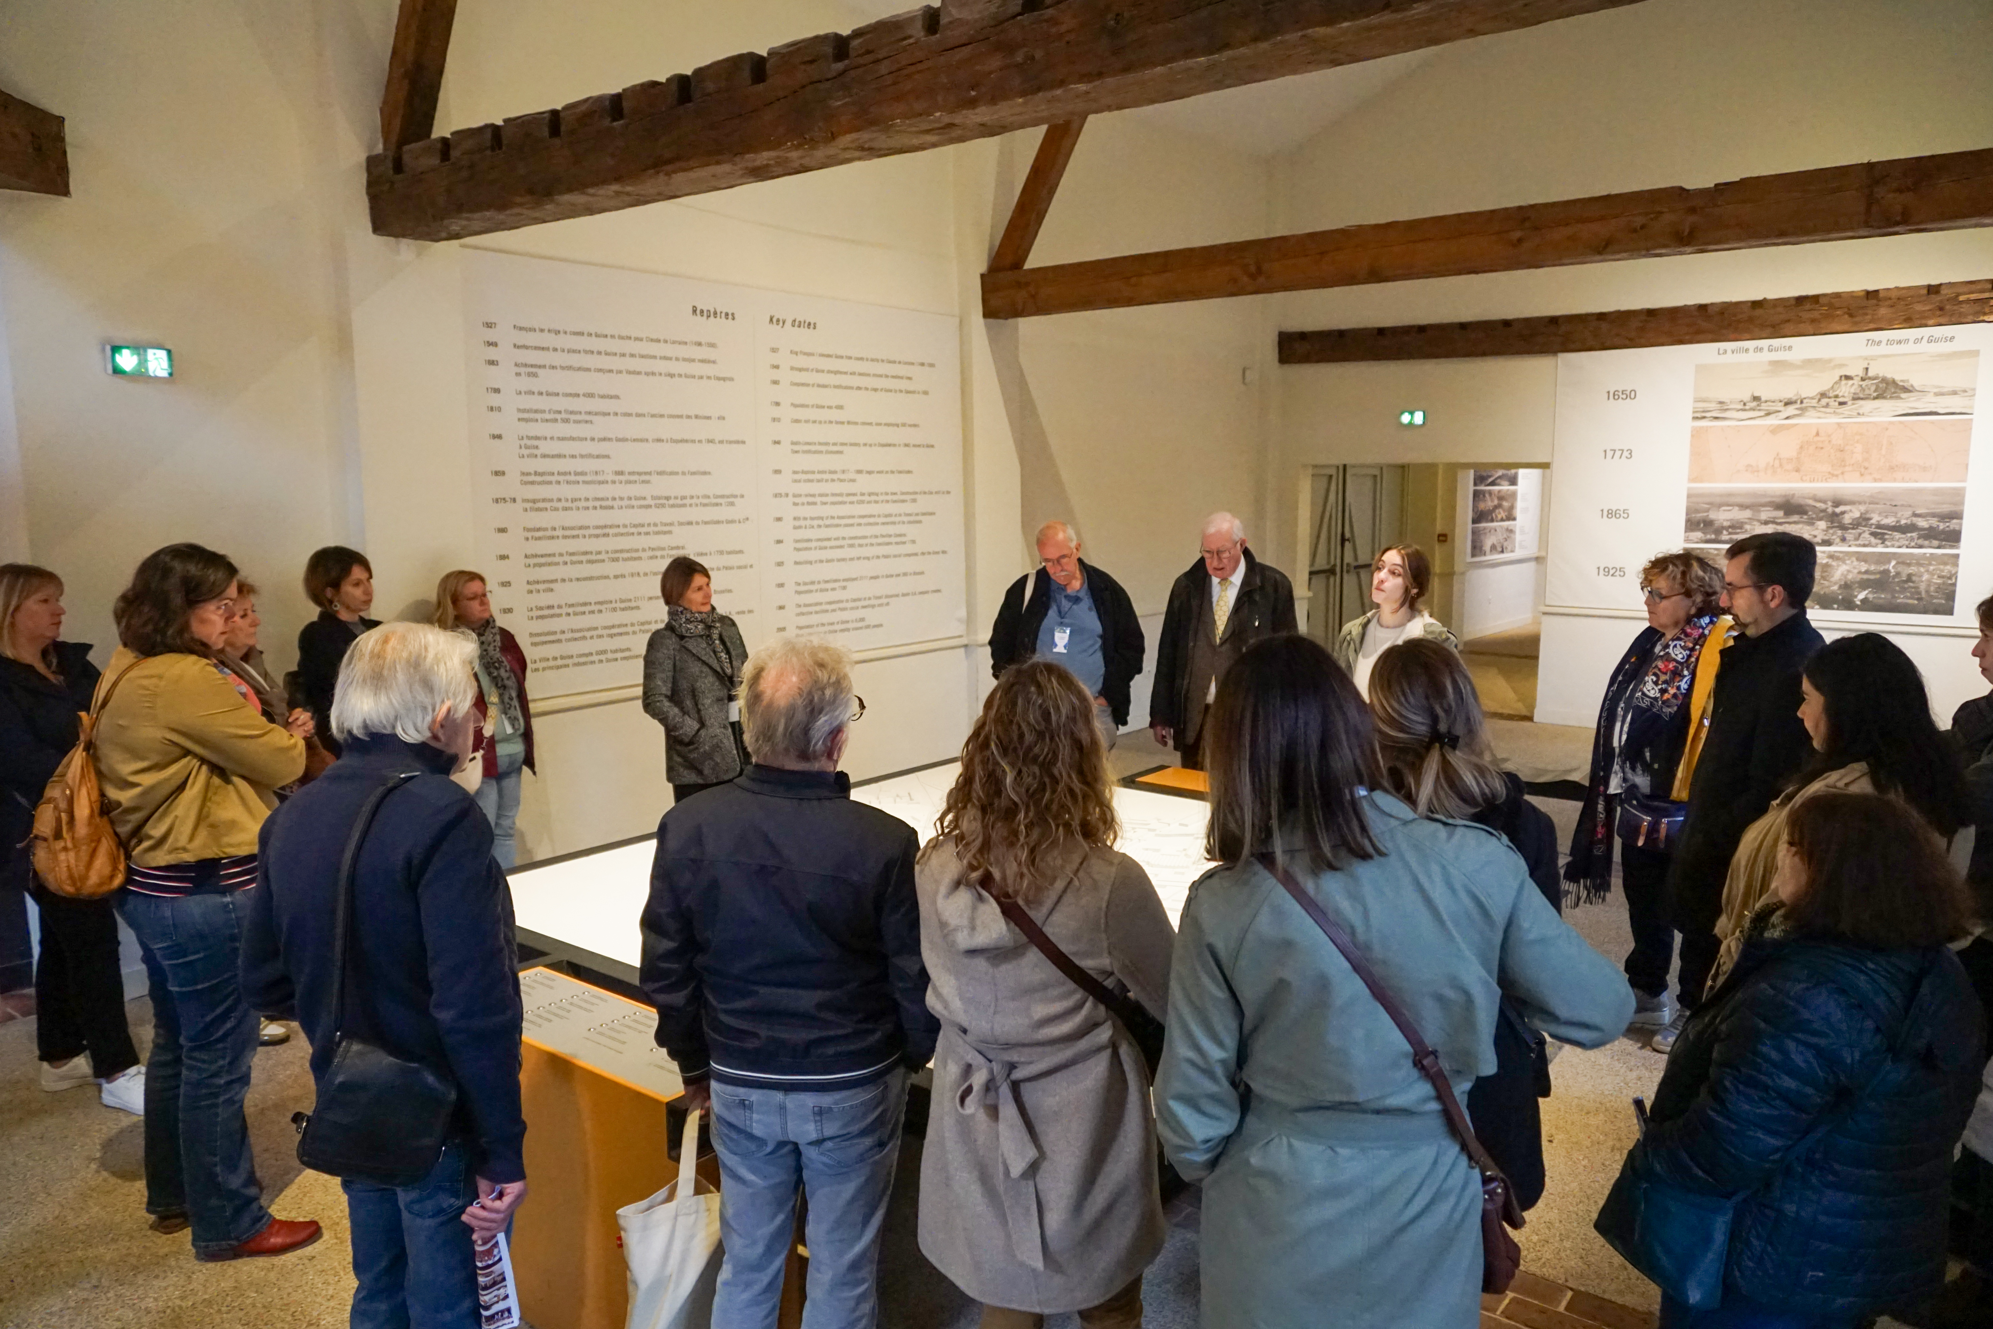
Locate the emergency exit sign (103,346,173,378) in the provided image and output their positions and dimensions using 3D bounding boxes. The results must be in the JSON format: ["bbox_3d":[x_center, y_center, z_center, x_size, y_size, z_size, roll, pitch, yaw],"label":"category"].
[{"bbox_3d":[-3.095,-1.092,4.794,0.055,0.102,0.195,6,10,38],"label":"emergency exit sign"}]

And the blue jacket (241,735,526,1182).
[{"bbox_3d":[-1.012,0.483,2.201,0.480,0.740,0.340,2,8,18],"label":"blue jacket"}]

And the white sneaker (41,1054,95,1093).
[{"bbox_3d":[-2.967,1.311,4.366,0.270,0.100,0.100,-4,9,-25],"label":"white sneaker"}]

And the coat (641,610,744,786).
[{"bbox_3d":[-1.185,0.136,5.199,0.330,0.690,0.460,5,10,35],"label":"coat"}]

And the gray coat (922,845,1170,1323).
[{"bbox_3d":[0.082,0.683,2.305,0.460,0.880,0.350,2,8,14],"label":"gray coat"}]

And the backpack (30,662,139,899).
[{"bbox_3d":[-2.179,0.288,3.172,0.240,0.530,0.300,-7,10,-40],"label":"backpack"}]

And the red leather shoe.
[{"bbox_3d":[-1.891,1.441,3.417,0.275,0.095,0.100,-4,9,-24],"label":"red leather shoe"}]

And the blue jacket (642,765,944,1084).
[{"bbox_3d":[-0.374,0.468,2.389,0.530,0.610,0.320,1,8,8],"label":"blue jacket"}]

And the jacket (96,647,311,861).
[{"bbox_3d":[-1.960,0.237,3.272,0.460,0.570,0.500,-5,9,-30],"label":"jacket"}]

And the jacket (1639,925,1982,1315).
[{"bbox_3d":[1.149,0.618,1.867,0.410,0.600,0.460,8,11,44],"label":"jacket"}]

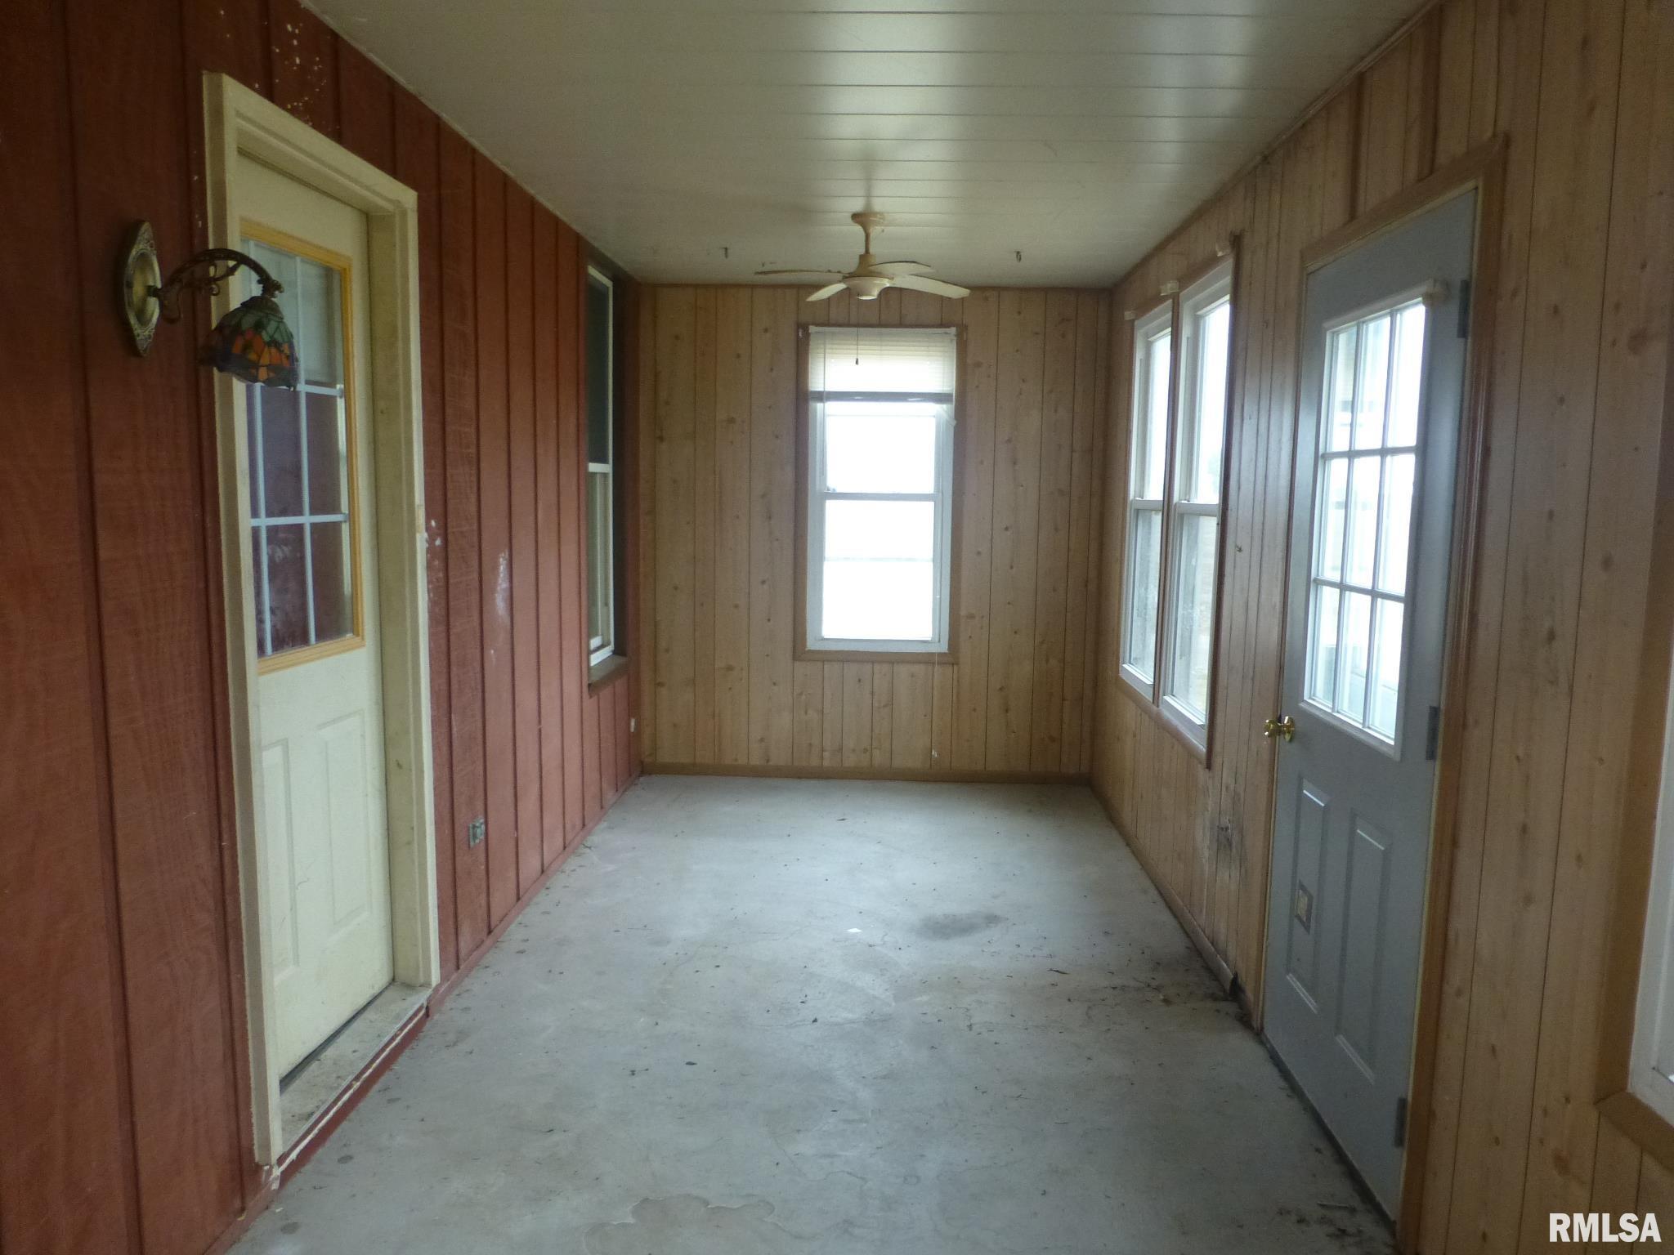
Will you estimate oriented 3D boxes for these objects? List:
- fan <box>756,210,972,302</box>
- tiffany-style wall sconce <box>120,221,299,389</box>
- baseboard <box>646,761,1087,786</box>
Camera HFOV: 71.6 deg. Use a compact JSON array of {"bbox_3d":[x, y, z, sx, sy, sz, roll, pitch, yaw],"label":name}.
[{"bbox_3d":[0.116,-1.357,4.270,0.850,0.300,0.850,1,7,3],"label":"fan"},{"bbox_3d":[-1.039,-0.544,1.949,0.270,0.275,0.175,1,7,3],"label":"tiffany-style wall sconce"},{"bbox_3d":[0.143,0.760,6.024,2.310,0.066,0.016,1,7,3],"label":"baseboard"}]

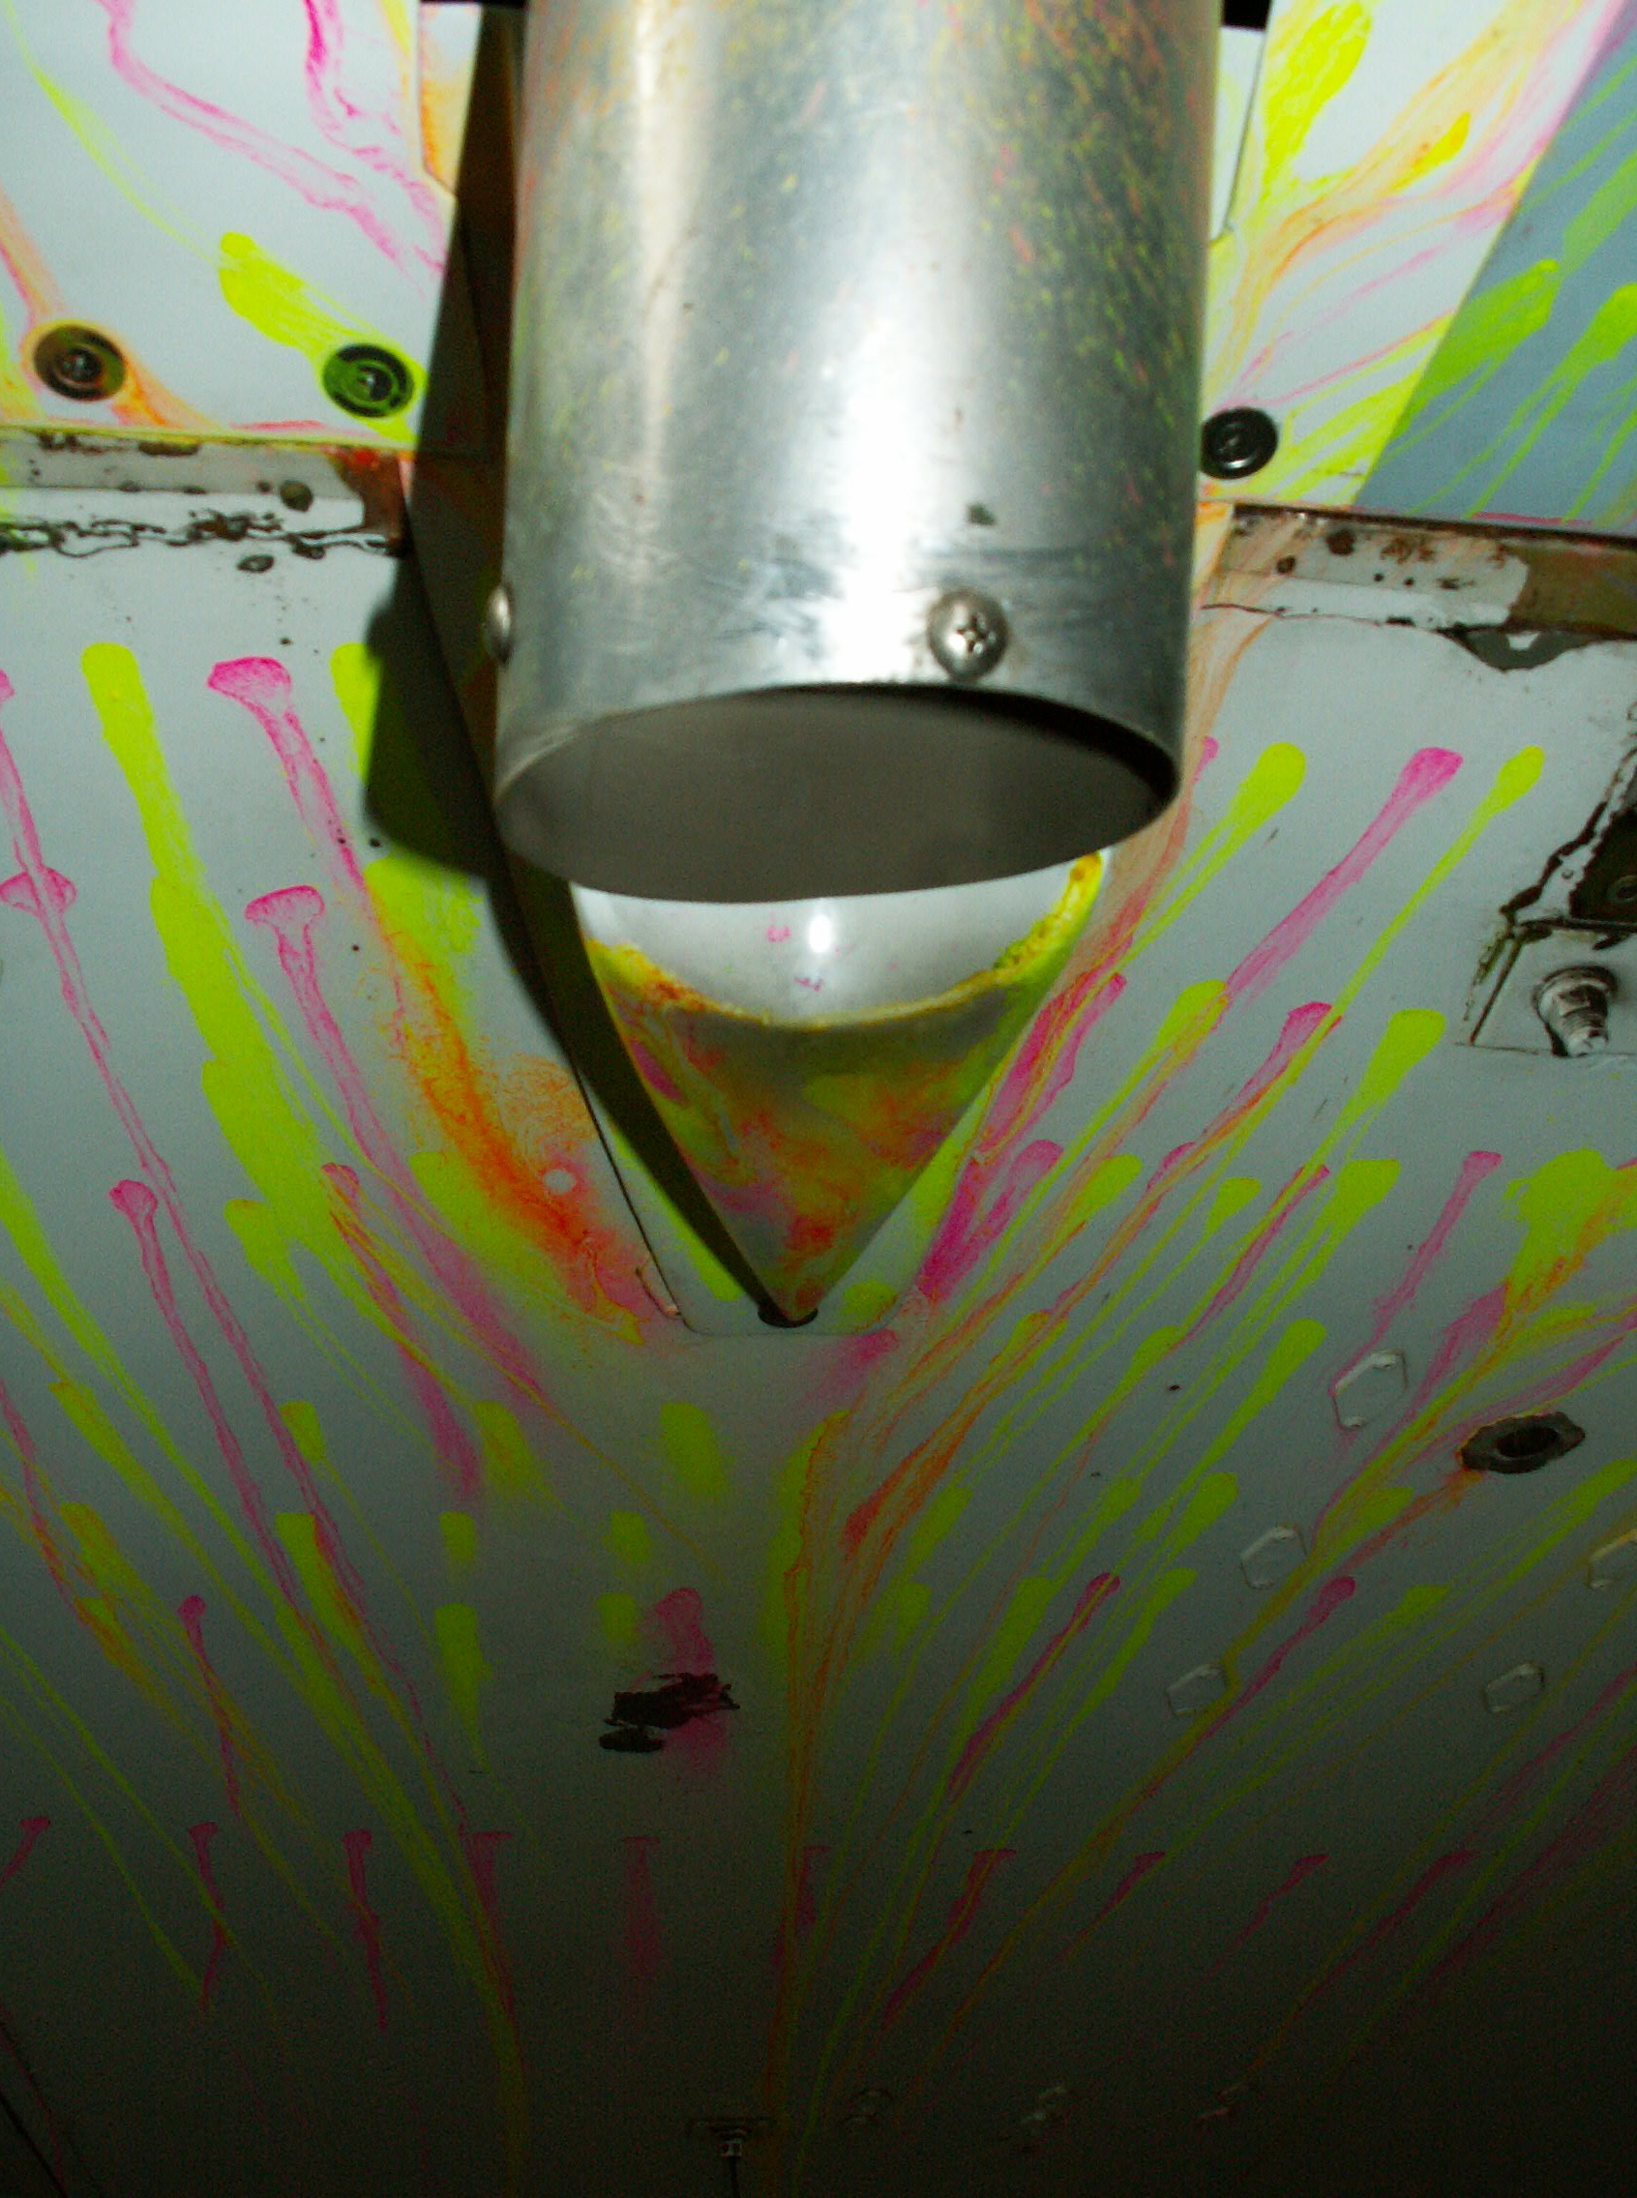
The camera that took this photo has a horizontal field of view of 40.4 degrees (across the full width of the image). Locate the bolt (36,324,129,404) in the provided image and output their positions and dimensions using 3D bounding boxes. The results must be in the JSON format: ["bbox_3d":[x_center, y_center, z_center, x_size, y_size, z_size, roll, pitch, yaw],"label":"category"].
[{"bbox_3d":[-0.101,-0.100,0.303,0.012,0.004,0.012,-1,-38,-1],"label":"bolt"}]

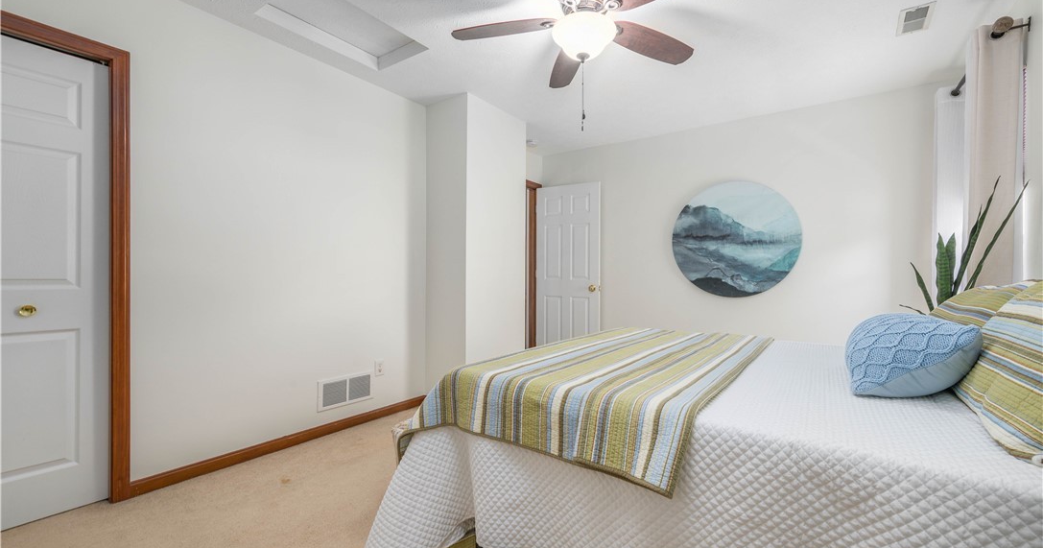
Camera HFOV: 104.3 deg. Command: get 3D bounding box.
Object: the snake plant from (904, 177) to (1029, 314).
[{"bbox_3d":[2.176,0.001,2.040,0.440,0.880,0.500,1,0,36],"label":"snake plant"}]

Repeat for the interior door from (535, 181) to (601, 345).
[{"bbox_3d":[0.517,0.025,4.553,0.760,2.030,0.038,1,0,29],"label":"interior door"}]

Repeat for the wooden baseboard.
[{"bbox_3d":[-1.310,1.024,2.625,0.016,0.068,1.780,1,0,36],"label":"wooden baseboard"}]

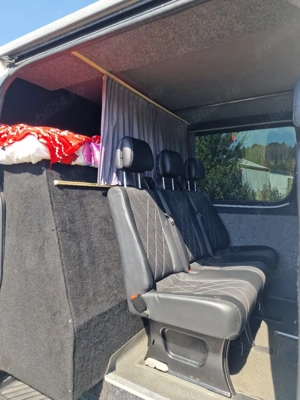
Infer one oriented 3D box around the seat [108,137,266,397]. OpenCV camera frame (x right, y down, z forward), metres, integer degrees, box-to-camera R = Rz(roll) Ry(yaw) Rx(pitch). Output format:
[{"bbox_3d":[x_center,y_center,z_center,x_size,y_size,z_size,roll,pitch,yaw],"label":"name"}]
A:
[{"bbox_3d":[0.180,0.218,1.372,0.722,1.120,0.450,2,1,31],"label":"seat"}]

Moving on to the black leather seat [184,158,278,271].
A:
[{"bbox_3d":[0.651,0.198,2.133,0.712,1.094,0.440,2,1,31],"label":"black leather seat"}]

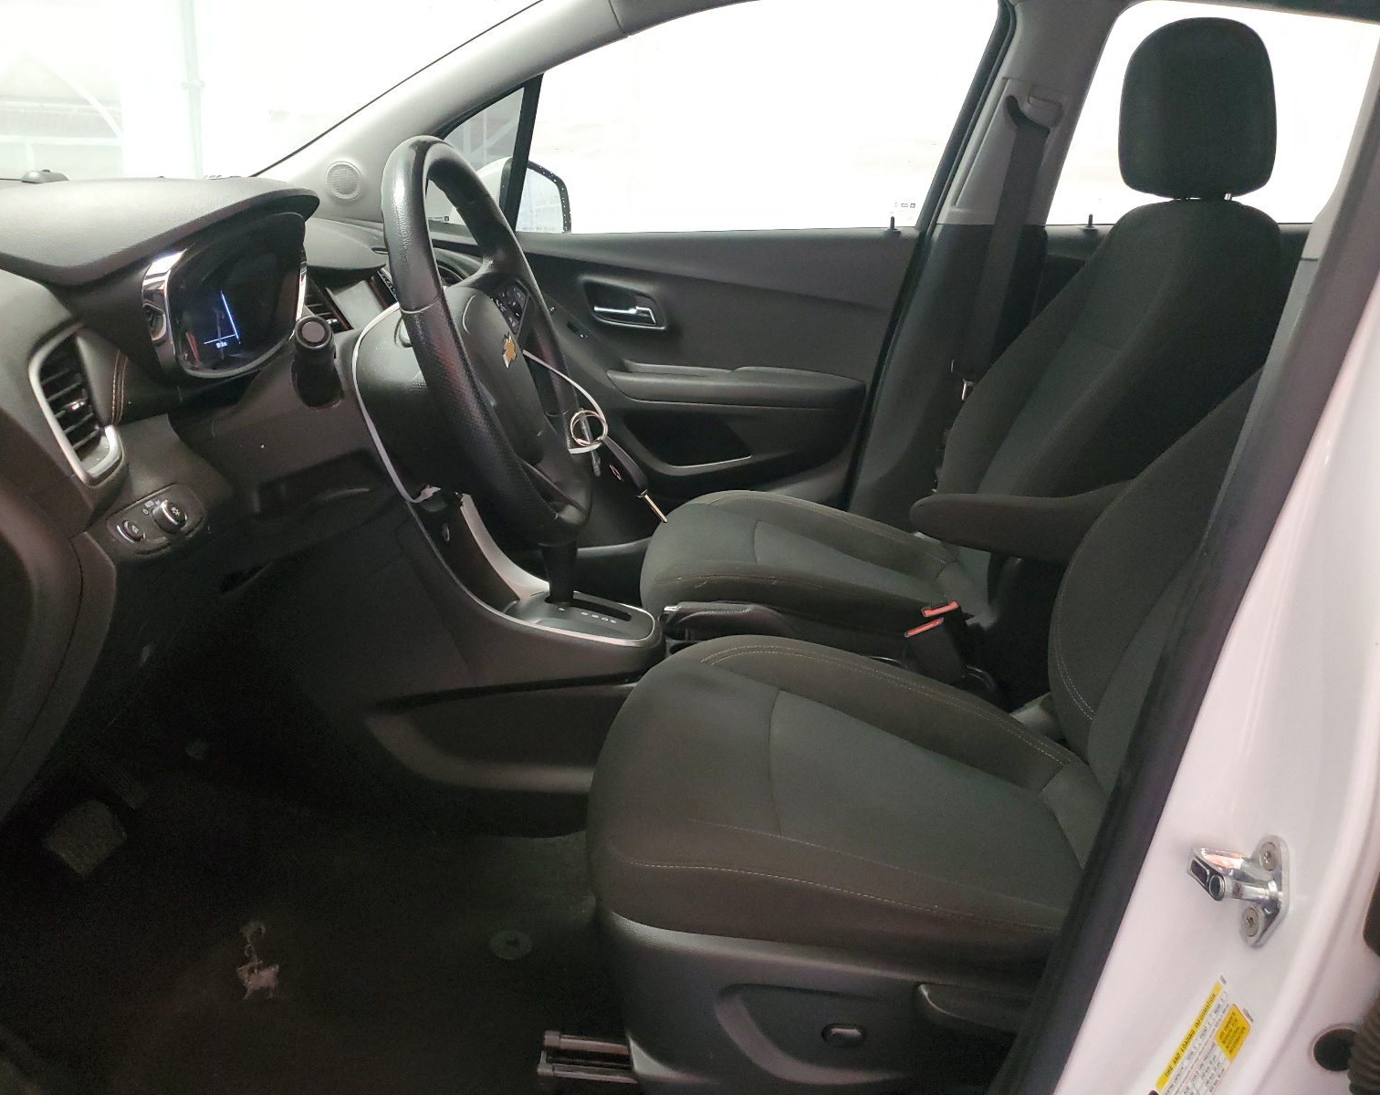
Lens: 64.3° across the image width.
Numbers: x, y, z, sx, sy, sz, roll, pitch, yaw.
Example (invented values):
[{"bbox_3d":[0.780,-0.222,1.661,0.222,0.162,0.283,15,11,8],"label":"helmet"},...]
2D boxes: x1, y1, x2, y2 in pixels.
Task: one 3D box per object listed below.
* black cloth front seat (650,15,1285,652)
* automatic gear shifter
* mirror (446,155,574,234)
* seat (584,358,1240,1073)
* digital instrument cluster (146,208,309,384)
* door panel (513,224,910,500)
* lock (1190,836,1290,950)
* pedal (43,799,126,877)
[{"bbox_3d":[0.368,-0.239,1.655,0.860,1.050,0.540,4,15,4],"label":"black cloth front seat"},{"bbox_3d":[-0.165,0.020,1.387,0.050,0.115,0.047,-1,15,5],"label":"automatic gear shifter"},{"bbox_3d":[-0.347,-0.692,2.192,0.125,0.165,0.210,9,16,20],"label":"mirror"},{"bbox_3d":[0.344,-0.046,0.971,0.860,1.050,0.540,4,15,4],"label":"seat"},{"bbox_3d":[-0.410,-0.231,0.997,0.060,0.140,0.260,-4,15,6],"label":"digital instrument cluster"},{"bbox_3d":[-0.071,-0.284,2.019,0.900,0.620,0.150,4,15,4],"label":"door panel"},{"bbox_3d":[0.273,0.169,0.563,0.040,0.064,0.040,4,15,4],"label":"lock"},{"bbox_3d":[-0.645,0.308,1.163,0.027,0.060,0.088,-37,9,13],"label":"pedal"}]

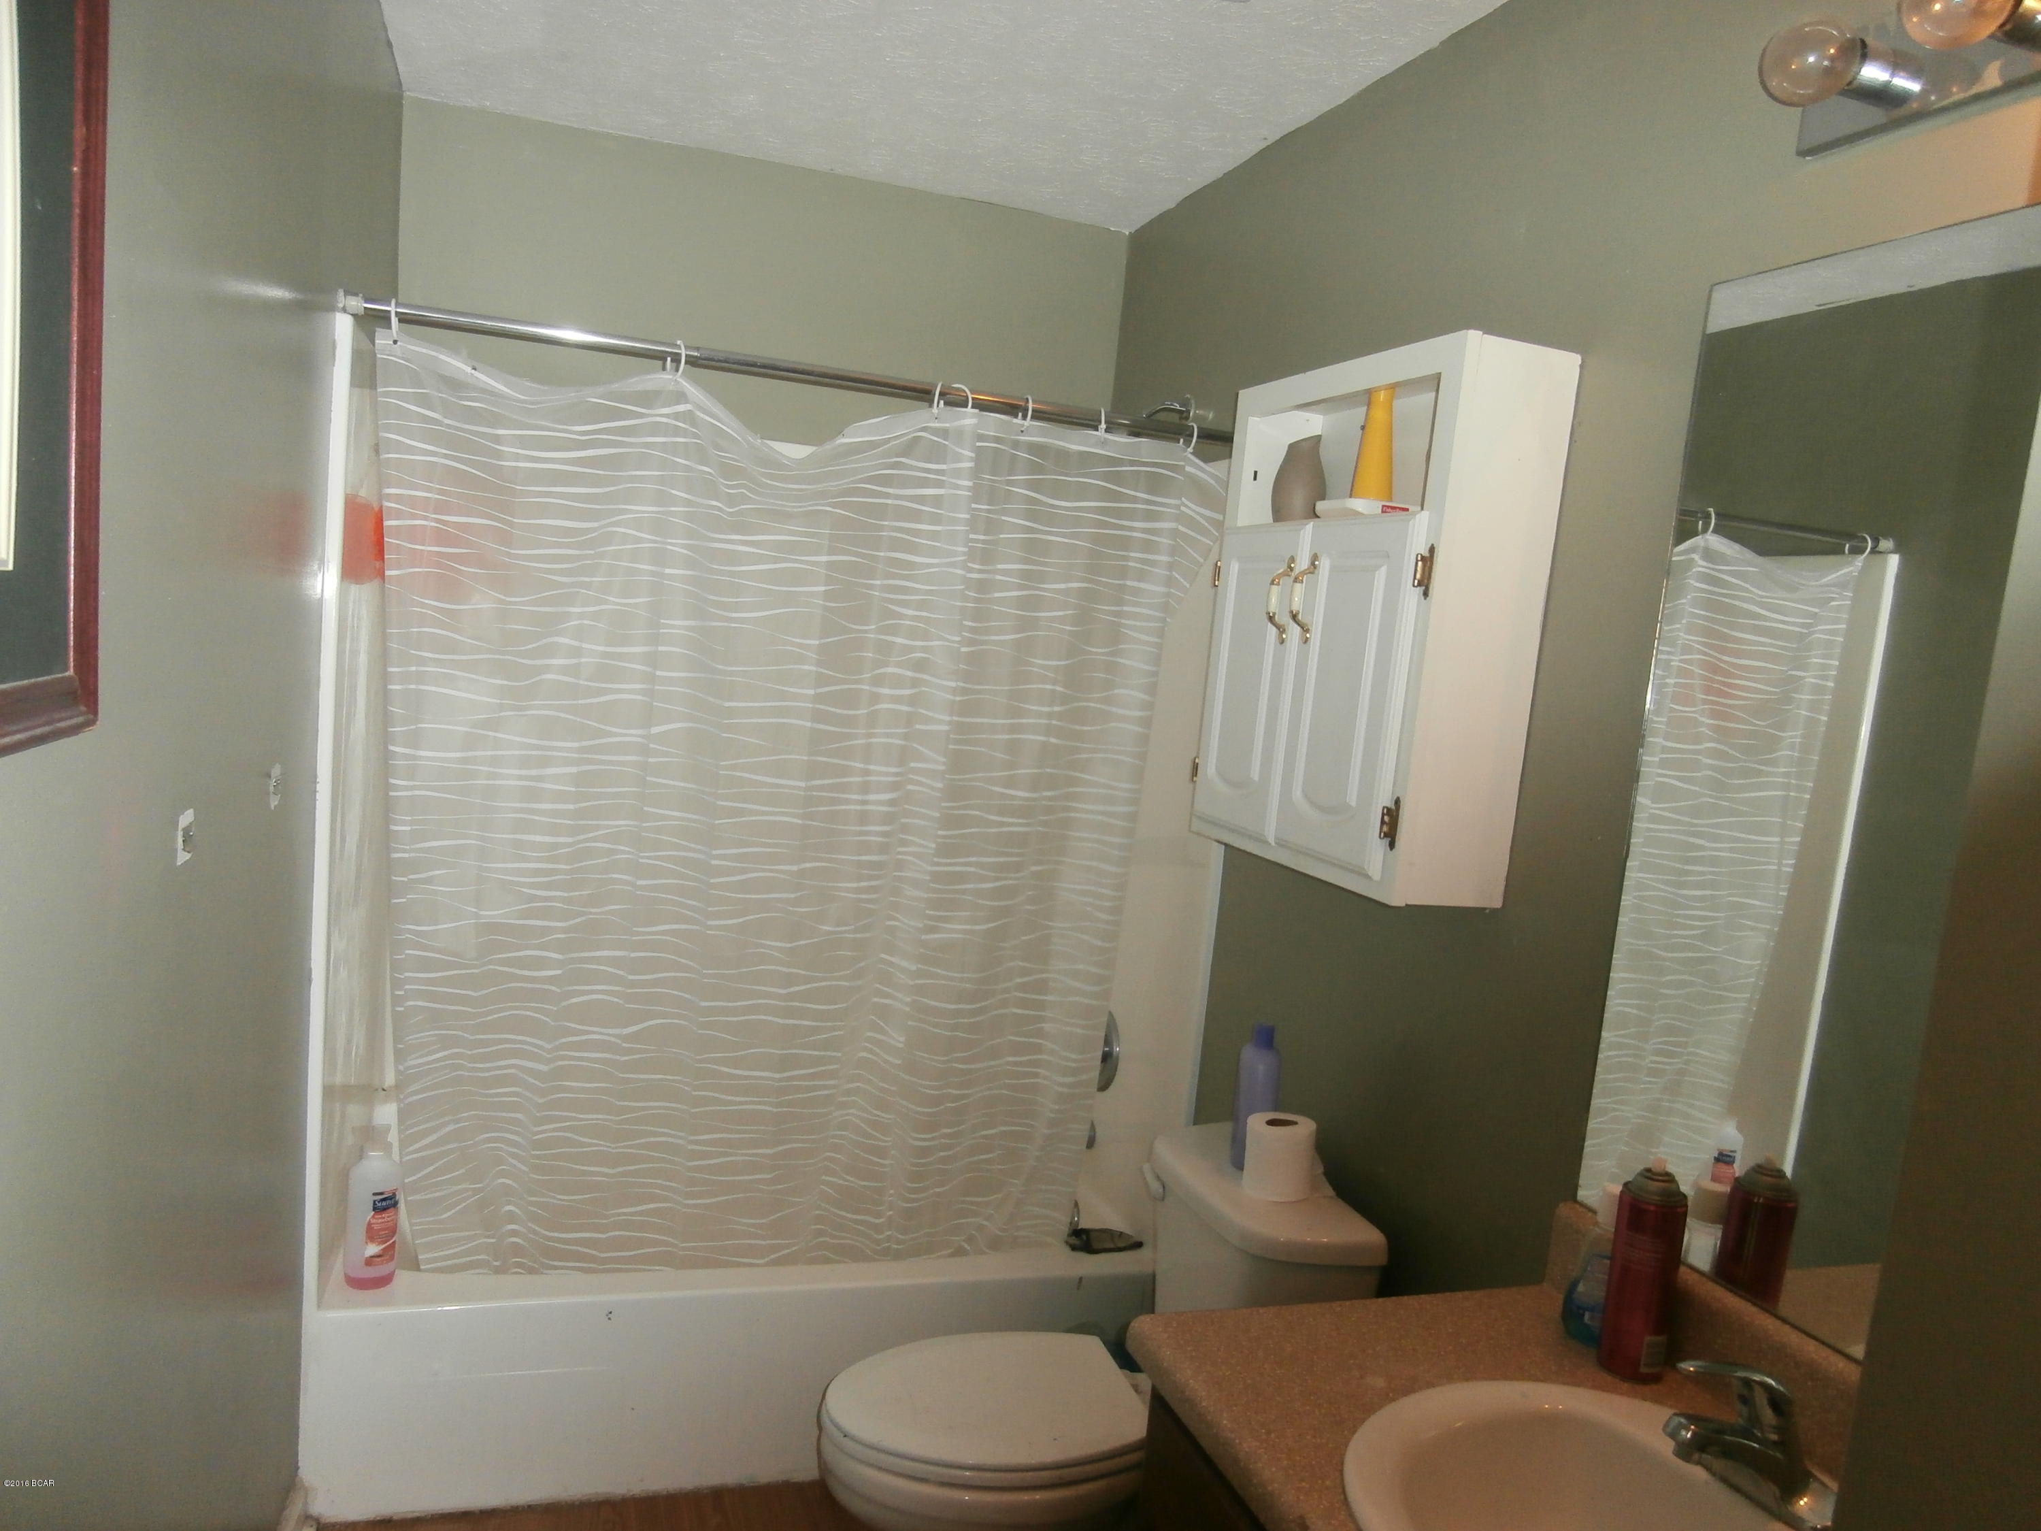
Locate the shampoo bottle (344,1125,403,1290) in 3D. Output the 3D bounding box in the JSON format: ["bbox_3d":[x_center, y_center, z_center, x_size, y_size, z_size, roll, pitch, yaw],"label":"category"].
[{"bbox_3d":[-1.078,0.732,2.361,0.075,0.260,0.080,9,7,28],"label":"shampoo bottle"}]

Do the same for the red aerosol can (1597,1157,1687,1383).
[{"bbox_3d":[0.673,0.532,1.510,0.066,0.226,0.066,9,7,29],"label":"red aerosol can"}]

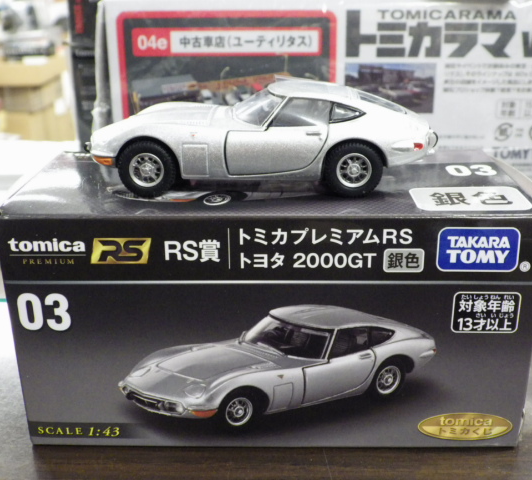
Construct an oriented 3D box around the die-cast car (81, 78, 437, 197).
[{"bbox_3d":[-0.001,-0.030,0.211,0.097,0.027,0.037,0,22,0],"label":"die-cast car"}]

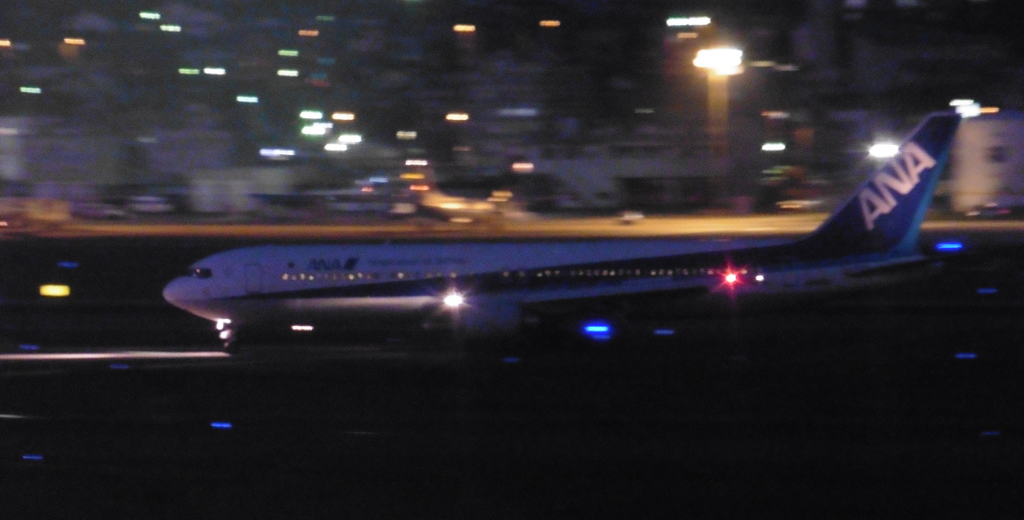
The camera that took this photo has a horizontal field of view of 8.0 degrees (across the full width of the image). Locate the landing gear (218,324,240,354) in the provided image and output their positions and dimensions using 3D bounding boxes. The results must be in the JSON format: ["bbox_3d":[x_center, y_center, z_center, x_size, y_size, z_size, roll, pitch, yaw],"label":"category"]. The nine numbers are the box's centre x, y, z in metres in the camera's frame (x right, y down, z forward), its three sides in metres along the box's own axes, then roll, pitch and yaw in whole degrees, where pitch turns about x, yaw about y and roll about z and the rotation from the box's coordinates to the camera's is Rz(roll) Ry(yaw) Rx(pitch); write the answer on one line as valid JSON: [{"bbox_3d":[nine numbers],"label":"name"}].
[{"bbox_3d":[-18.831,5.299,491.000,1.250,2.000,1.000,-1,0,-11],"label":"landing gear"}]

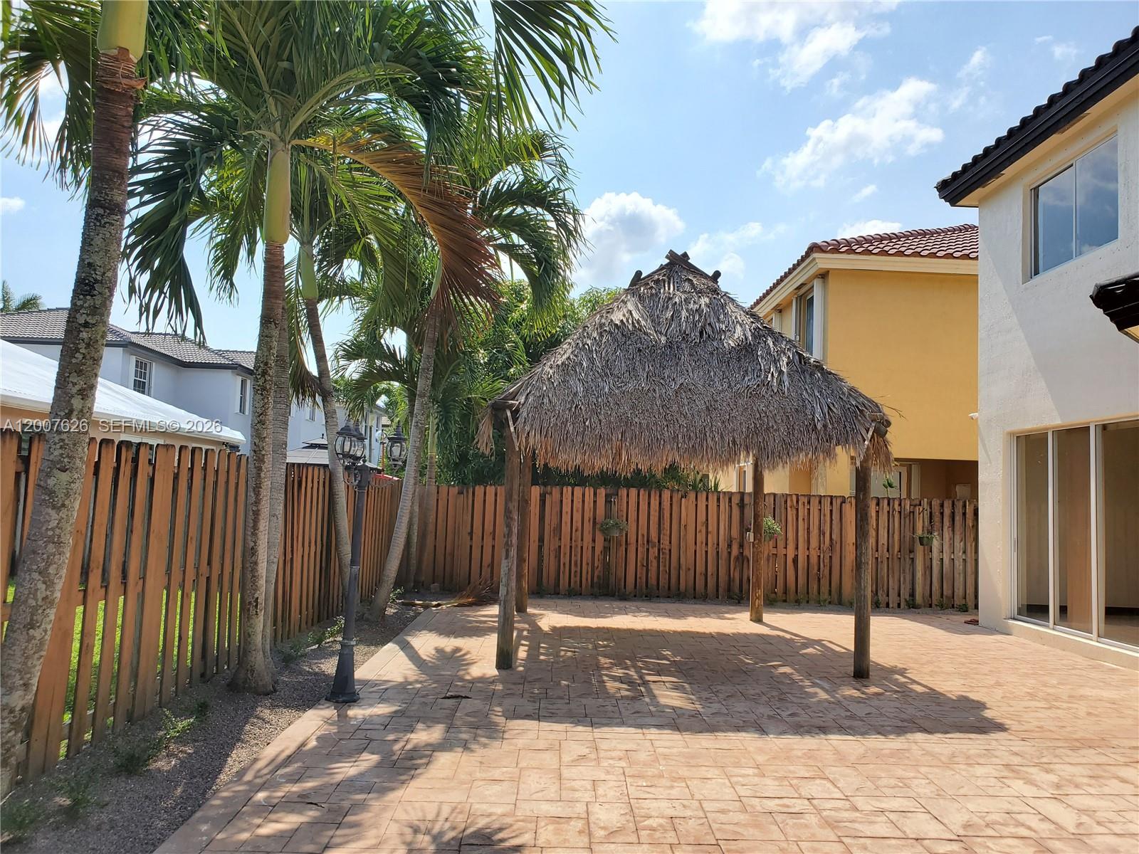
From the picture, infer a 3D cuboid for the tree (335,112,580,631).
[{"bbox_3d":[-1.483,-0.836,11.441,3.297,6.657,3.500,2,-5,-1],"label":"tree"}]

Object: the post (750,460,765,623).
[{"bbox_3d":[2.664,1.536,12.118,0.155,2.390,0.155,2,-5,-1],"label":"post"}]

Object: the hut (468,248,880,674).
[{"bbox_3d":[1.159,0.235,10.266,4.192,4.534,4.778,2,-5,-1],"label":"hut"}]

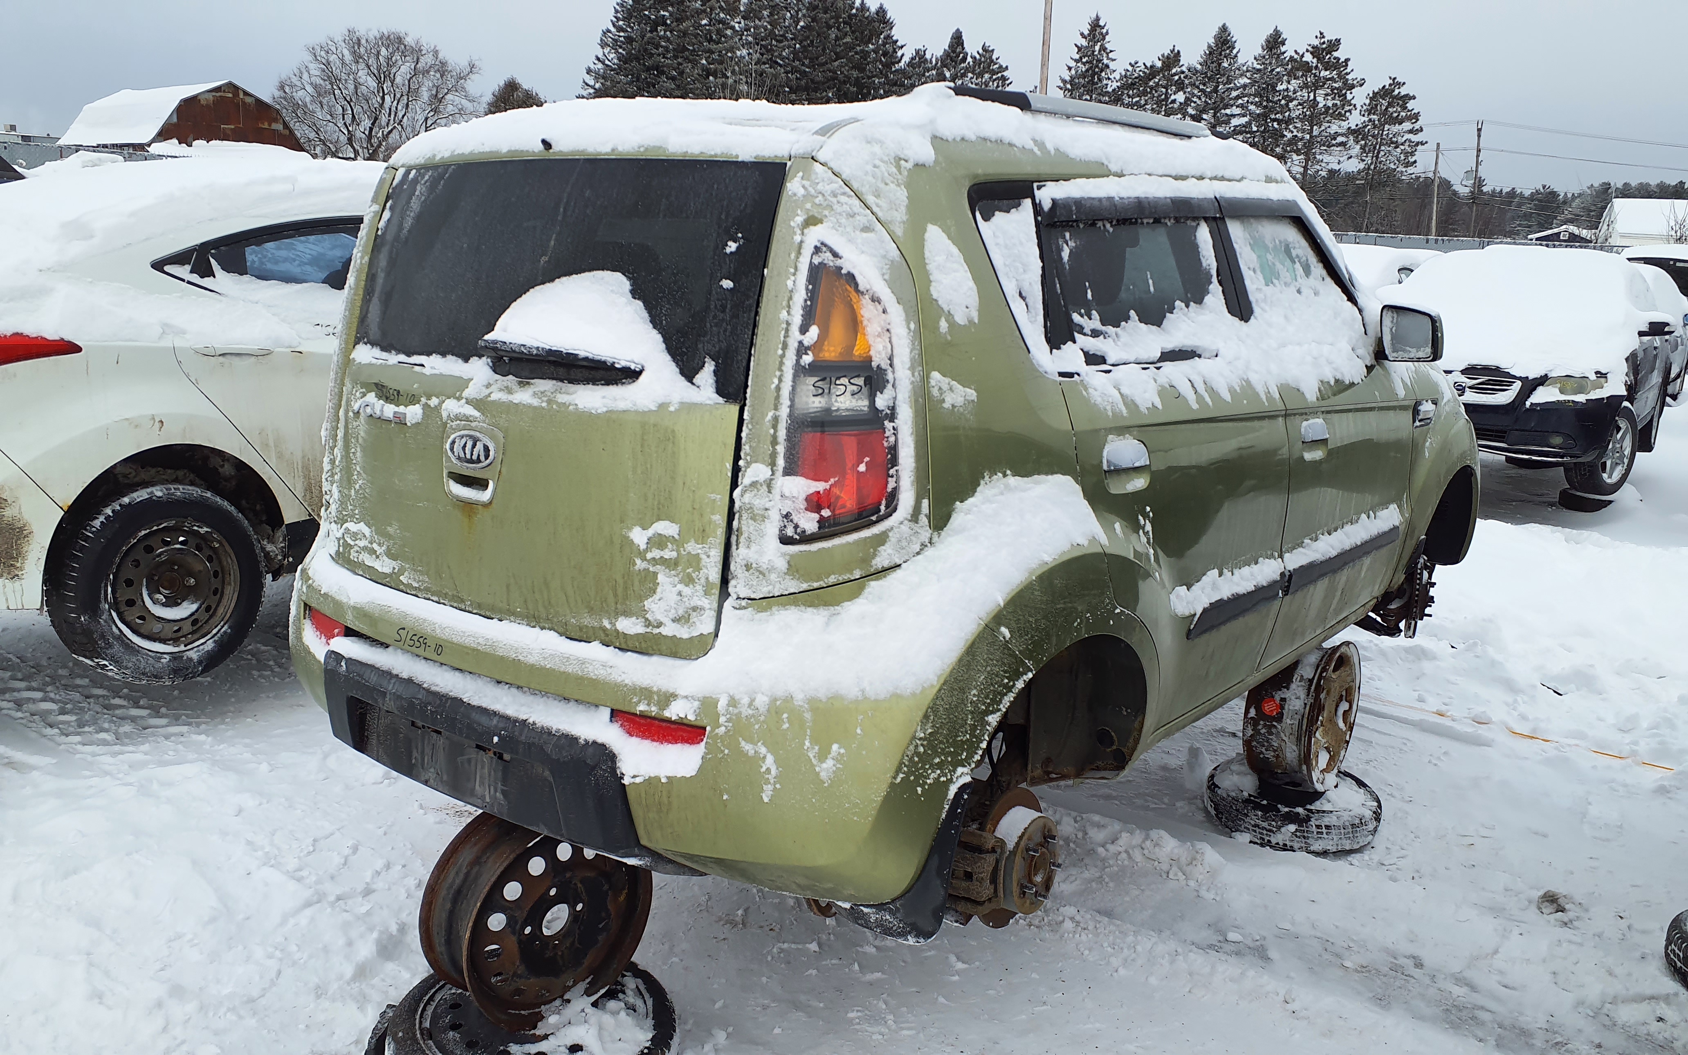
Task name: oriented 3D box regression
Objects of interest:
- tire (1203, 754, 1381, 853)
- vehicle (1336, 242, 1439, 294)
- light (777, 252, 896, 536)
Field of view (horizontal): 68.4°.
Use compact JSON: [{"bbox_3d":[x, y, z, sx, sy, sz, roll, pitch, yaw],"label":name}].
[{"bbox_3d":[1.380,0.844,3.830,0.520,0.135,0.520,3,14,0],"label":"tire"},{"bbox_3d":[5.300,-2.194,13.300,1.800,1.600,4.400,14,18,37],"label":"vehicle"},{"bbox_3d":[0.010,-0.196,1.839,0.210,0.460,0.180,8,13,28],"label":"light"}]

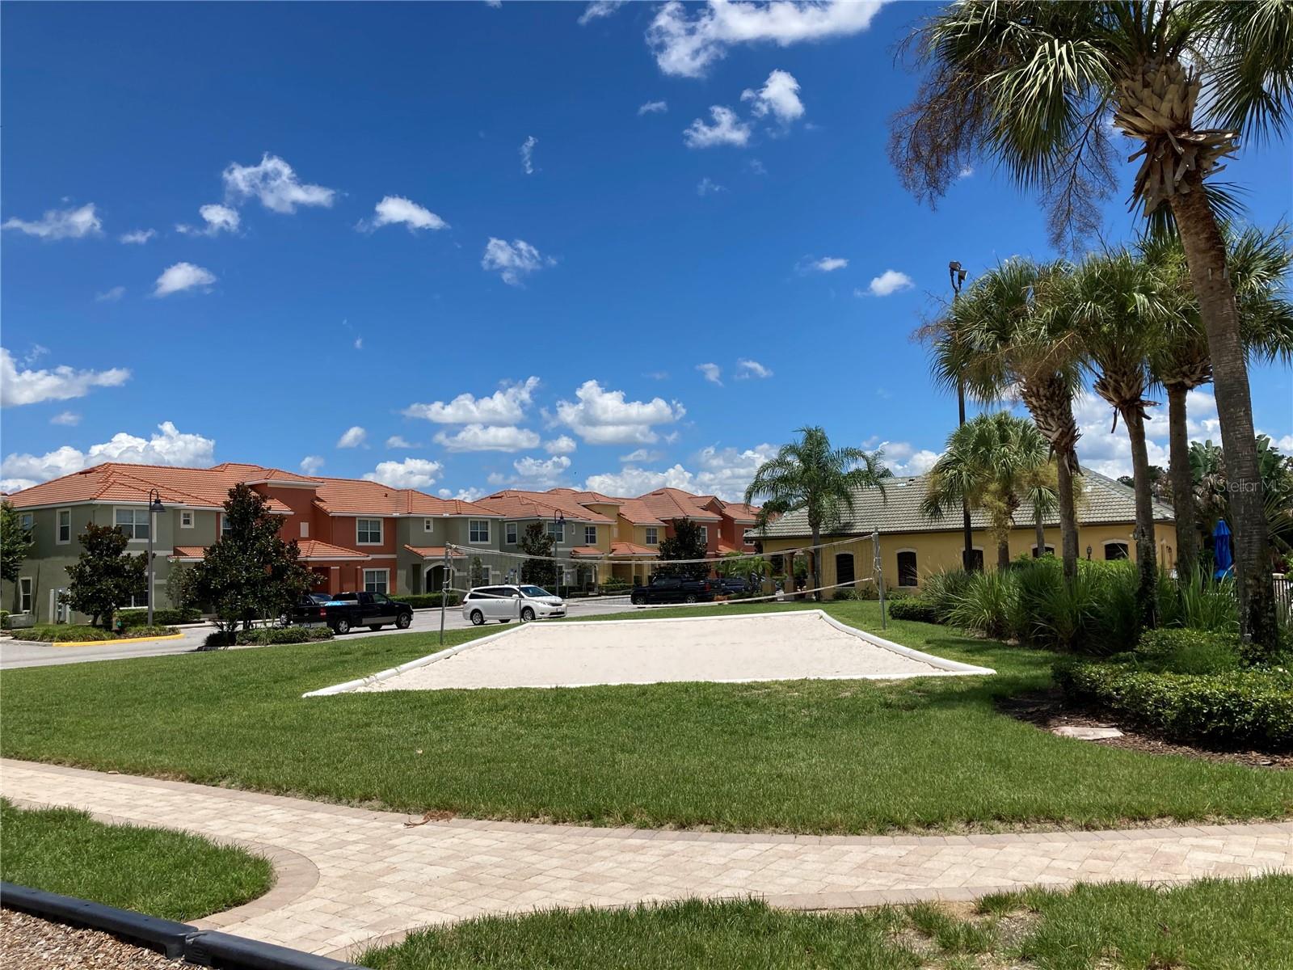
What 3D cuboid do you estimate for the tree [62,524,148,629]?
[{"bbox_3d":[-23.149,3.985,44.676,3.600,4.600,3.700,-2,-4,0],"label":"tree"}]

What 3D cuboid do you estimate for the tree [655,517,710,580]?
[{"bbox_3d":[2.743,5.479,80.000,4.200,5.910,4.200,-2,-5,2],"label":"tree"}]

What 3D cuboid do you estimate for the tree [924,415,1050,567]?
[{"bbox_3d":[10.752,0.844,33.008,4.100,6.200,4.200,-2,-4,0],"label":"tree"}]

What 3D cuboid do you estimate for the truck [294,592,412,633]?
[{"bbox_3d":[-13.030,5.700,47.200,2.000,1.870,5.950,-4,-5,26],"label":"truck"}]

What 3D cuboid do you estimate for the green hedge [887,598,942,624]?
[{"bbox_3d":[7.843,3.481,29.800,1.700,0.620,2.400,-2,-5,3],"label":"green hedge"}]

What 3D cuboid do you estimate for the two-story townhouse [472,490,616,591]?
[{"bbox_3d":[-9.757,4.445,81.547,12.000,8.300,10.500,-4,-5,33],"label":"two-story townhouse"}]

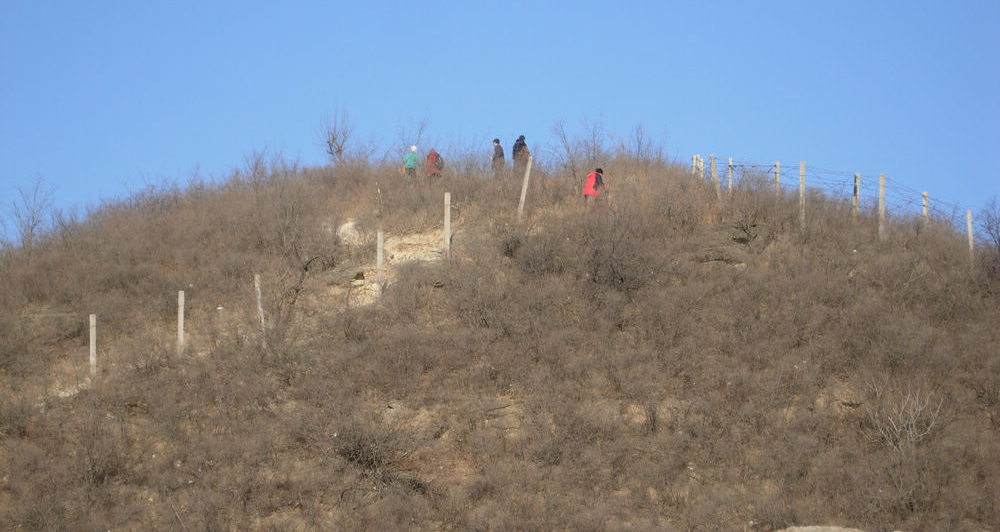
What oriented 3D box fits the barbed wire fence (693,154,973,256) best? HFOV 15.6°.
[{"bbox_3d":[10.201,-1.784,111.000,9.000,3.000,2.500,1,-5,-6],"label":"barbed wire fence"}]

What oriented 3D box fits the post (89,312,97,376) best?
[{"bbox_3d":[-11.635,2.300,104.000,0.150,1.900,0.150,0,-5,0],"label":"post"}]

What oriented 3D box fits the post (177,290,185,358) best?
[{"bbox_3d":[-9.112,1.671,104.000,0.150,1.980,0.150,0,-5,0],"label":"post"}]

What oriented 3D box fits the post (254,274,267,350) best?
[{"bbox_3d":[-6.683,1.303,102.000,0.140,2.100,0.140,-6,-5,0],"label":"post"}]

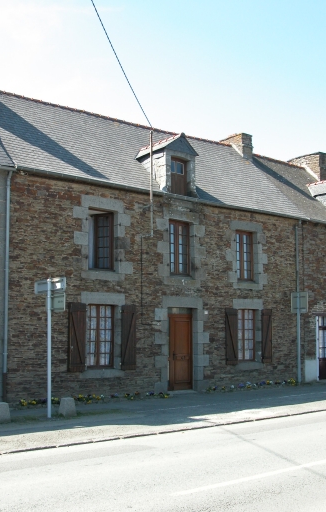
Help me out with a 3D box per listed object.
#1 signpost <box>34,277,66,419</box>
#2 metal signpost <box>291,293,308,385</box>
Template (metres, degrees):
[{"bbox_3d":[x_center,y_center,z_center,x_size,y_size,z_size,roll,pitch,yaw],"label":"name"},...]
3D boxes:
[{"bbox_3d":[-2.394,1.960,14.537,0.140,2.930,1.270,6,-9,-40],"label":"signpost"},{"bbox_3d":[4.523,2.683,22.477,0.130,3.030,0.700,6,-9,-40],"label":"metal signpost"}]

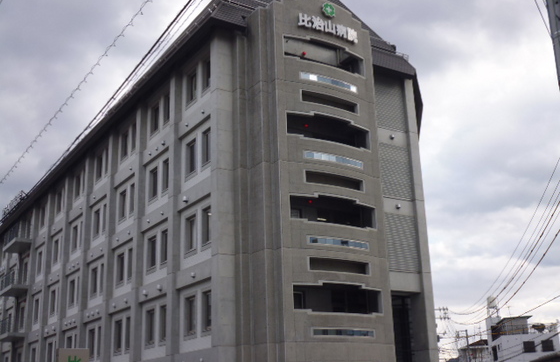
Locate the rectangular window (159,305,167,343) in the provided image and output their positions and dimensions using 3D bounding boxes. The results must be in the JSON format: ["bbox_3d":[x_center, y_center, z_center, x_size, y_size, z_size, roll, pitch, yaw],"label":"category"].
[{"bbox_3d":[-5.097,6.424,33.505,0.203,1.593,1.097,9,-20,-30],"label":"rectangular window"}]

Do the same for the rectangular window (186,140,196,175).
[{"bbox_3d":[-3.863,-0.990,33.332,0.203,1.593,1.120,9,-20,-30],"label":"rectangular window"}]

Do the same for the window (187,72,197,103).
[{"bbox_3d":[-3.971,-4.322,34.094,0.150,1.520,1.020,9,-20,-30],"label":"window"}]

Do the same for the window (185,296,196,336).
[{"bbox_3d":[-3.637,5.574,30.896,0.150,1.520,1.020,9,-20,-30],"label":"window"}]

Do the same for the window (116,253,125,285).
[{"bbox_3d":[-8.329,4.661,39.244,0.150,1.520,1.020,9,-20,-30],"label":"window"}]

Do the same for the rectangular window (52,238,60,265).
[{"bbox_3d":[-15.326,4.895,51.271,0.150,1.520,1.020,9,-20,-30],"label":"rectangular window"}]

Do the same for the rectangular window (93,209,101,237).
[{"bbox_3d":[-10.768,2.577,44.293,0.203,1.593,1.120,9,-20,-30],"label":"rectangular window"}]

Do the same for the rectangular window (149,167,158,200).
[{"bbox_3d":[-6.144,0.134,36.669,0.150,1.520,1.020,9,-20,-30],"label":"rectangular window"}]

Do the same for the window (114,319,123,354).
[{"bbox_3d":[-8.291,8.074,38.574,0.203,1.593,1.120,9,-20,-30],"label":"window"}]

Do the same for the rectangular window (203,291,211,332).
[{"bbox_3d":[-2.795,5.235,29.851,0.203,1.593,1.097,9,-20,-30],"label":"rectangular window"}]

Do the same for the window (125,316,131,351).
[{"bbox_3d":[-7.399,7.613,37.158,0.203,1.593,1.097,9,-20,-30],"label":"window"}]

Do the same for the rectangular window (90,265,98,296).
[{"bbox_3d":[-10.681,5.913,43.262,0.203,1.593,1.120,9,-20,-30],"label":"rectangular window"}]

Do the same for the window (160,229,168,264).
[{"bbox_3d":[-5.177,3.030,34.231,0.150,1.520,1.020,9,-20,-30],"label":"window"}]

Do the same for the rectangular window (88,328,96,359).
[{"bbox_3d":[-10.593,9.262,42.227,0.203,1.593,1.120,9,-20,-30],"label":"rectangular window"}]

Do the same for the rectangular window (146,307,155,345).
[{"bbox_3d":[-5.945,6.781,34.565,0.150,1.520,1.020,9,-20,-30],"label":"rectangular window"}]

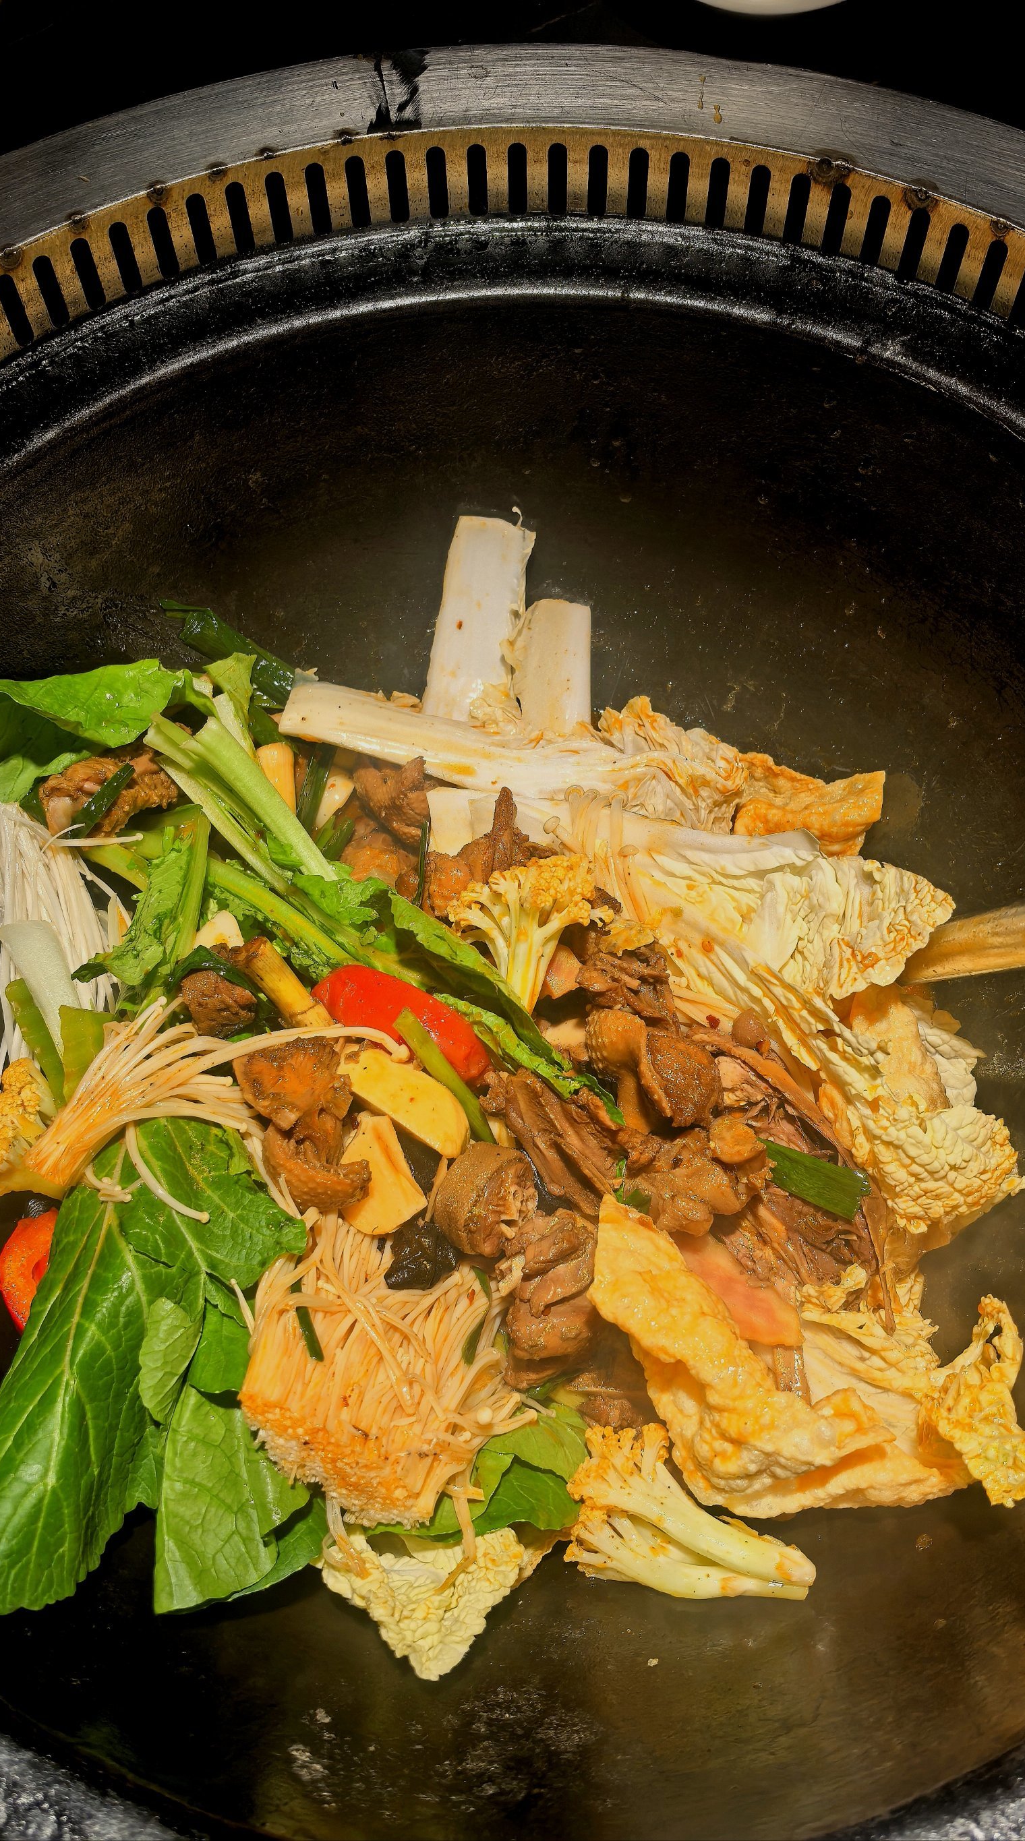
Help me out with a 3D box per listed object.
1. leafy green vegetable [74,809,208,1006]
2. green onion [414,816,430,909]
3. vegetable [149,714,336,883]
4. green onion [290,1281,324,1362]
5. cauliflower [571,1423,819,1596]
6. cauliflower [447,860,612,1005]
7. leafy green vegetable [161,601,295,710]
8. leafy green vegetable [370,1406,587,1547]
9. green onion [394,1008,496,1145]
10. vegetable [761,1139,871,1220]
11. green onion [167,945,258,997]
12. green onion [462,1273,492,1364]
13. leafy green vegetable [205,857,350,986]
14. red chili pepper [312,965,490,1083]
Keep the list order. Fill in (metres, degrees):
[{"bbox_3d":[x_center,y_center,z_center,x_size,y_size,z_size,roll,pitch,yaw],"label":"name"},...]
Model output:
[{"bbox_3d":[-0.136,-0.006,0.549,0.034,0.022,0.080,10,66,5],"label":"leafy green vegetable"},{"bbox_3d":[-0.035,-0.022,0.565,0.006,0.010,0.040,3,66,2],"label":"green onion"},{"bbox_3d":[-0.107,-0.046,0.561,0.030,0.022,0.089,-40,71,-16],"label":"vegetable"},{"bbox_3d":[-0.068,0.132,0.475,0.005,0.004,0.029,-19,67,-8],"label":"green onion"},{"bbox_3d":[0.057,0.195,0.474,0.083,0.035,0.045,20,67,9],"label":"cauliflower"},{"bbox_3d":[0.005,0.004,0.467,0.052,0.034,0.050,4,66,2],"label":"cauliflower"},{"bbox_3d":[-0.120,-0.114,0.611,0.067,0.014,0.018,37,71,16],"label":"leafy green vegetable"},{"bbox_3d":[-0.010,0.162,0.417,0.062,0.020,0.040,0,66,0],"label":"leafy green vegetable"},{"bbox_3d":[-0.024,0.055,0.507,0.010,0.008,0.059,-31,69,-13],"label":"green onion"},{"bbox_3d":[0.106,0.090,0.503,0.040,0.009,0.017,21,68,10],"label":"vegetable"},{"bbox_3d":[-0.100,0.017,0.473,0.030,0.014,0.016,5,66,2],"label":"green onion"},{"bbox_3d":[-0.012,0.132,0.479,0.008,0.005,0.030,-2,66,0],"label":"green onion"},{"bbox_3d":[-0.079,0.001,0.480,0.060,0.016,0.022,37,71,15],"label":"leafy green vegetable"},{"bbox_3d":[-0.040,0.038,0.517,0.065,0.024,0.028,22,68,10],"label":"red chili pepper"}]

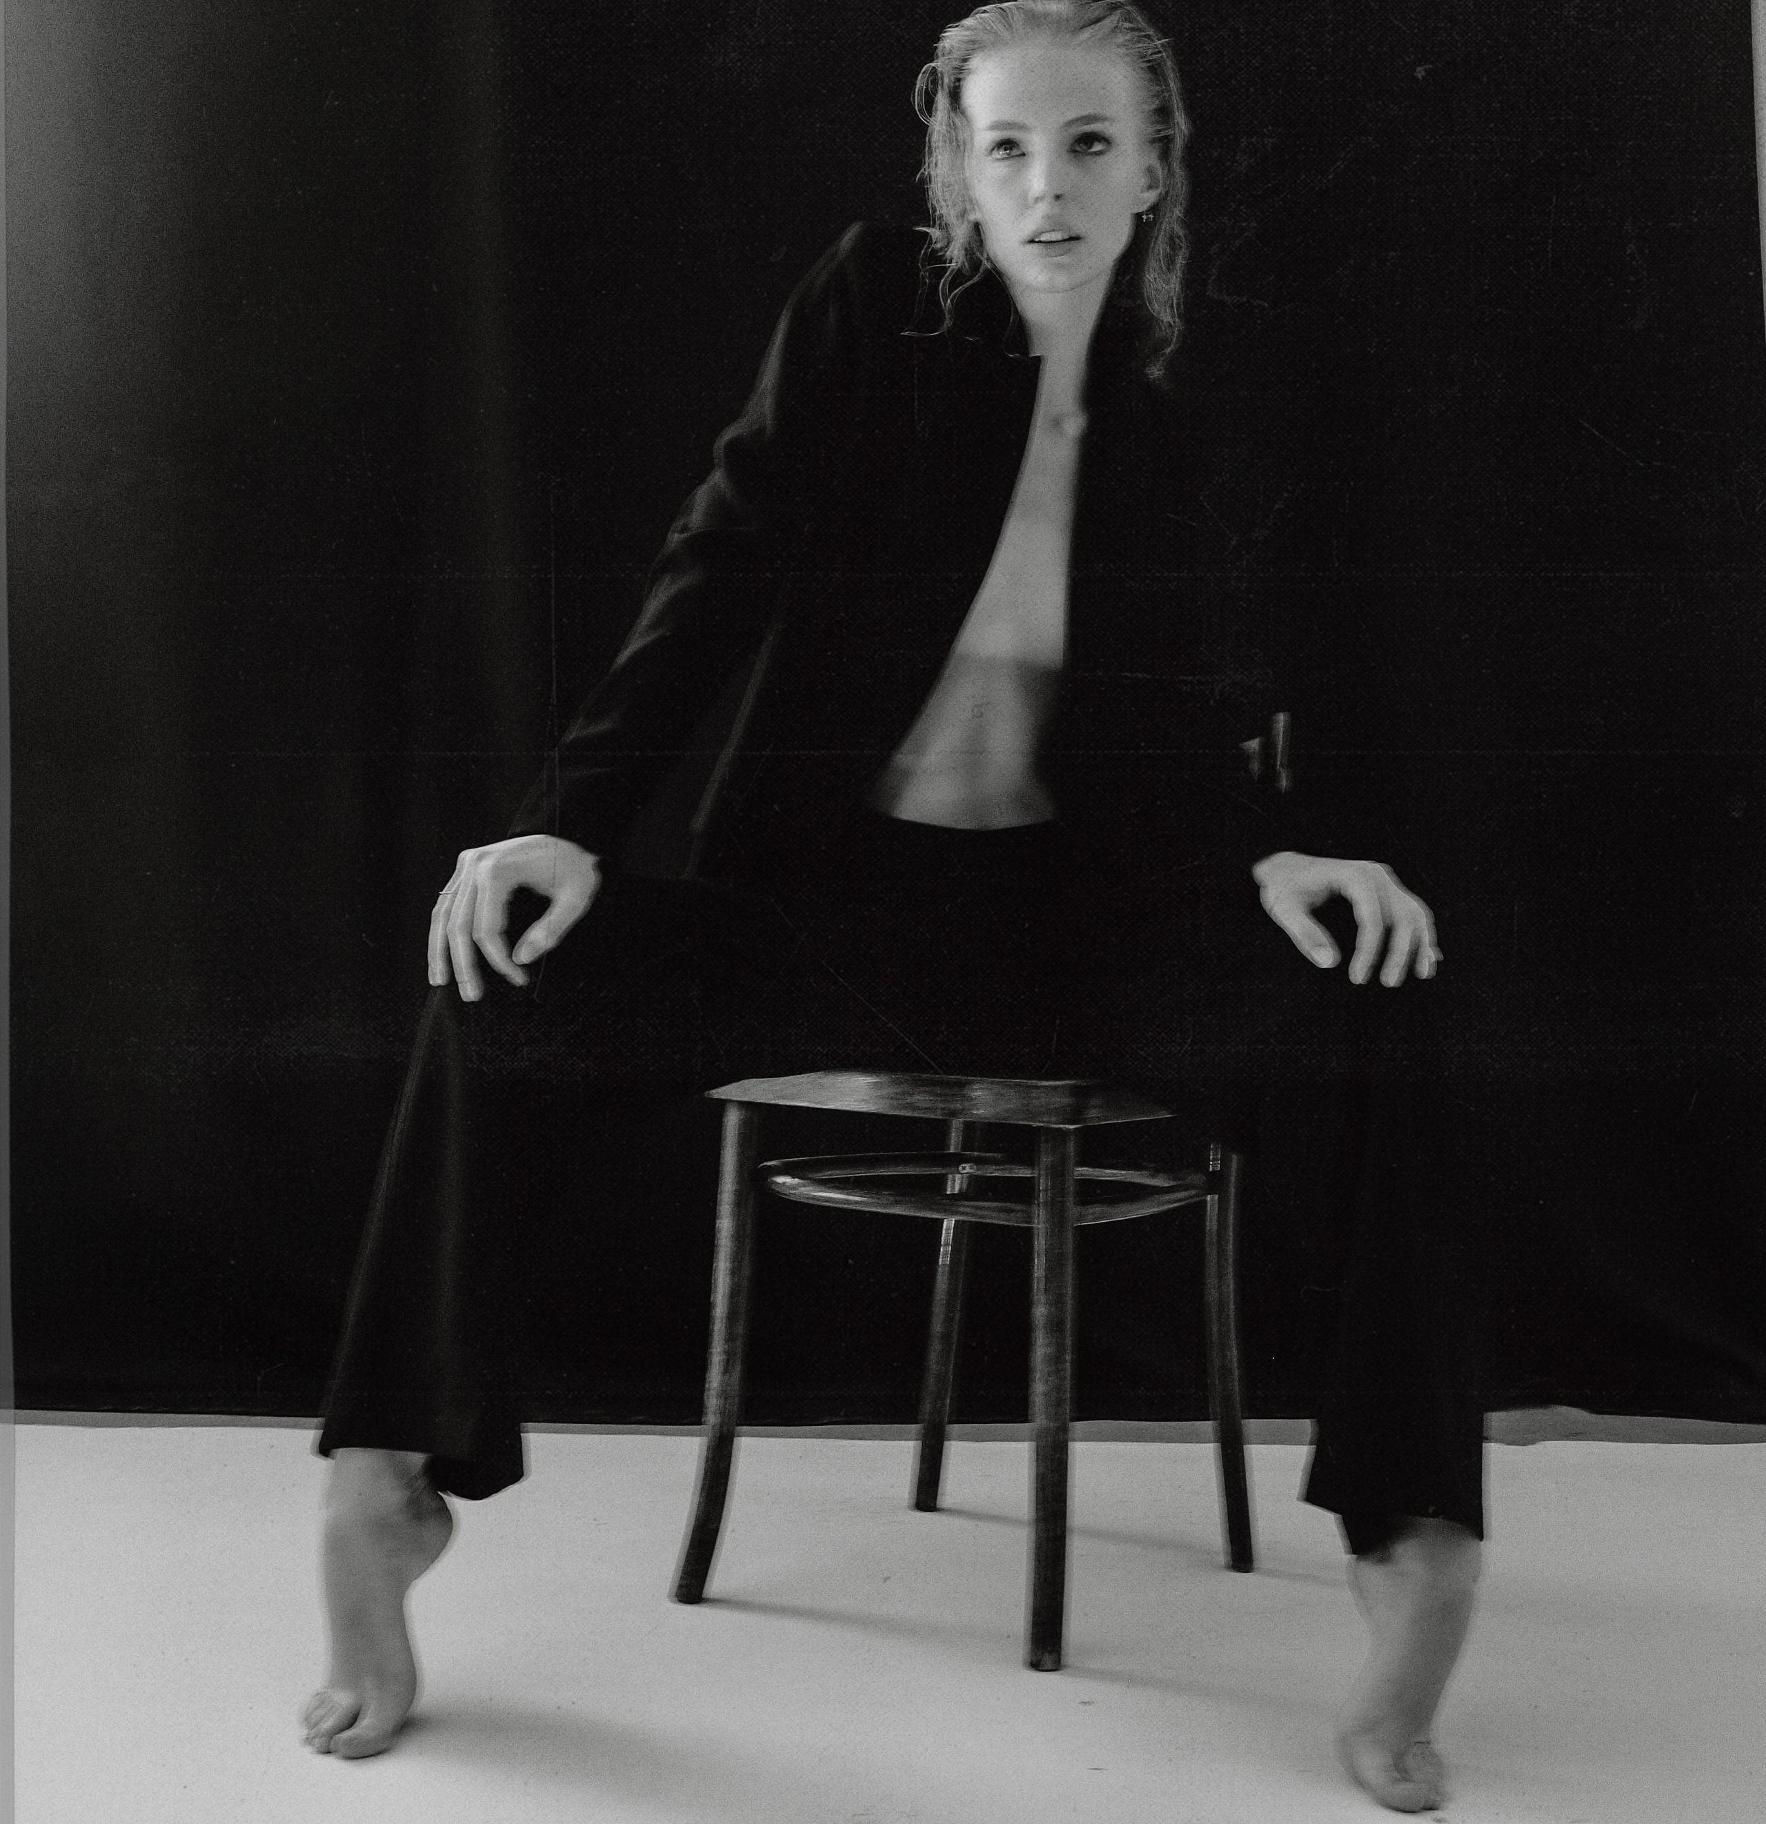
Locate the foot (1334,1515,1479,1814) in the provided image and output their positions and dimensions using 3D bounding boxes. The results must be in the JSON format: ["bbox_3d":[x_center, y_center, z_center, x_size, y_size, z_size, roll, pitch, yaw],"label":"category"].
[{"bbox_3d":[0.383,0.529,1.437,0.090,0.210,0.160,1,-3,-12],"label":"foot"}]

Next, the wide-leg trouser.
[{"bbox_3d":[0.008,0.205,1.682,0.880,0.600,0.610,0,-3,4],"label":"wide-leg trouser"}]

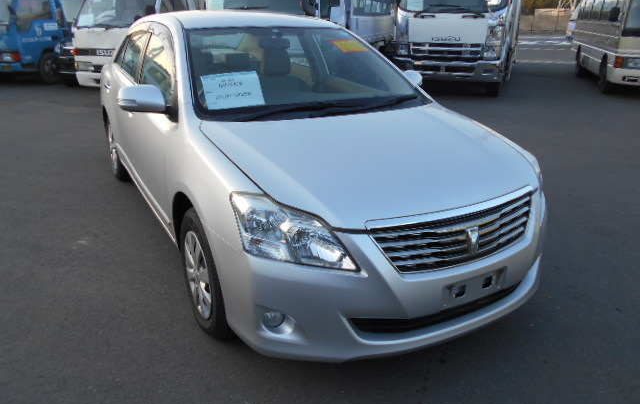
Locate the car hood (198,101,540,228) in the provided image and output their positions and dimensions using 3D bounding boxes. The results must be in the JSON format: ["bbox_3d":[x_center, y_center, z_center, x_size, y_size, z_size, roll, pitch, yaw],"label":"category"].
[{"bbox_3d":[0.291,-0.222,2.197,1.480,0.300,1.030,-11,23,-27],"label":"car hood"}]

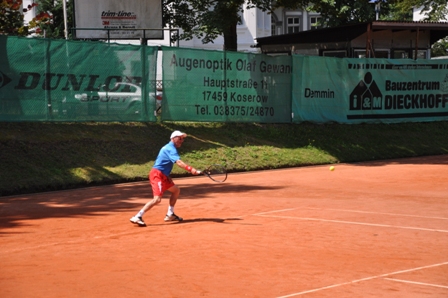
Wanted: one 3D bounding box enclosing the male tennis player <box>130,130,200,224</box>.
[{"bbox_3d":[-0.950,0.462,20.245,1.138,1.518,0.720,-1,3,-3],"label":"male tennis player"}]

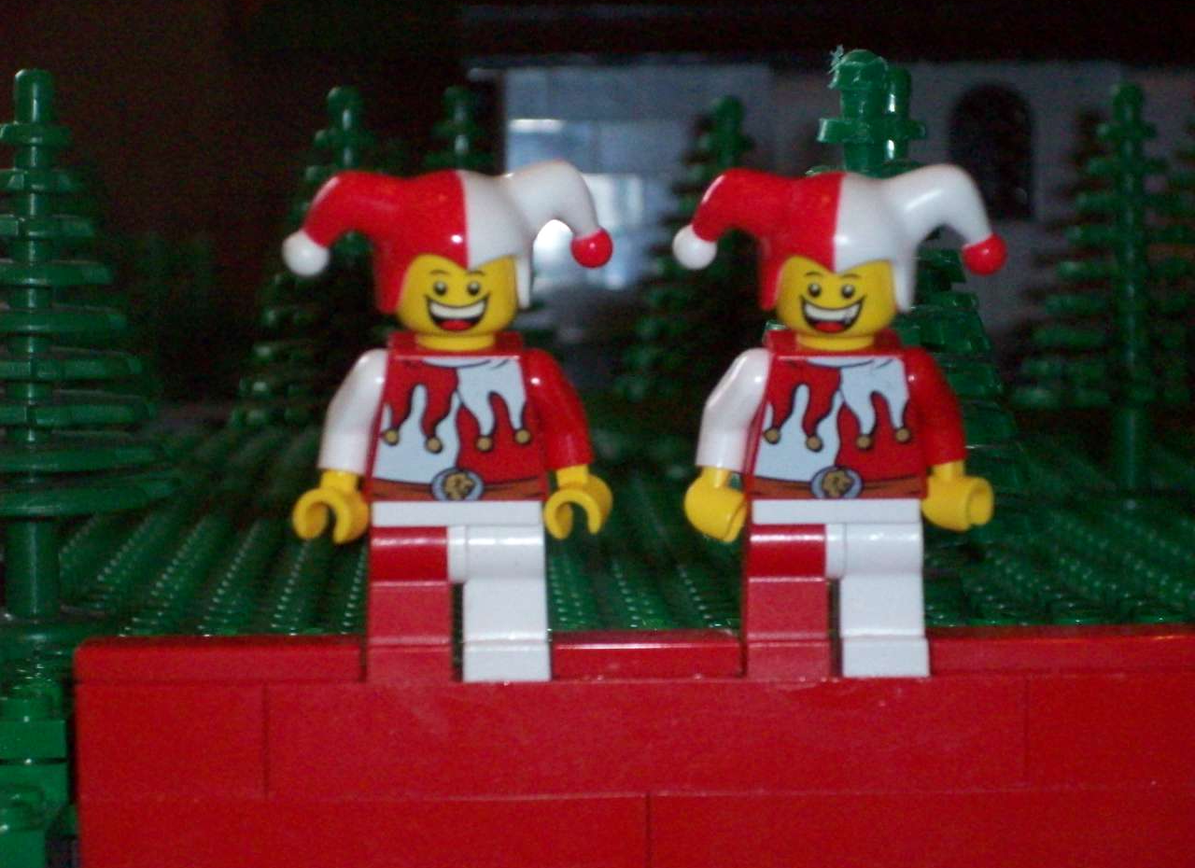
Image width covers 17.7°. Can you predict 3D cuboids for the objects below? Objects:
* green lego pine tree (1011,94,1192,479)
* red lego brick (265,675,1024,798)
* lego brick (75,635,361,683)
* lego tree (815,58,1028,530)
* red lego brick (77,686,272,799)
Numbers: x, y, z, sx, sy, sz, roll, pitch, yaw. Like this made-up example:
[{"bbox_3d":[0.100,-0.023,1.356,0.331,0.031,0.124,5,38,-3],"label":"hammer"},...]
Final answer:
[{"bbox_3d":[0.078,-0.019,0.562,0.033,0.064,0.033,-1,5,1],"label":"green lego pine tree"},{"bbox_3d":[0.004,0.025,0.327,0.064,0.010,0.008,-1,4,-1],"label":"red lego brick"},{"bbox_3d":[-0.032,0.019,0.326,0.024,0.003,0.008,-1,4,-1],"label":"lego brick"},{"bbox_3d":[0.028,-0.007,0.392,0.033,0.064,0.033,-1,4,-1],"label":"lego tree"},{"bbox_3d":[-0.036,0.025,0.326,0.016,0.010,0.008,-1,4,-1],"label":"red lego brick"}]

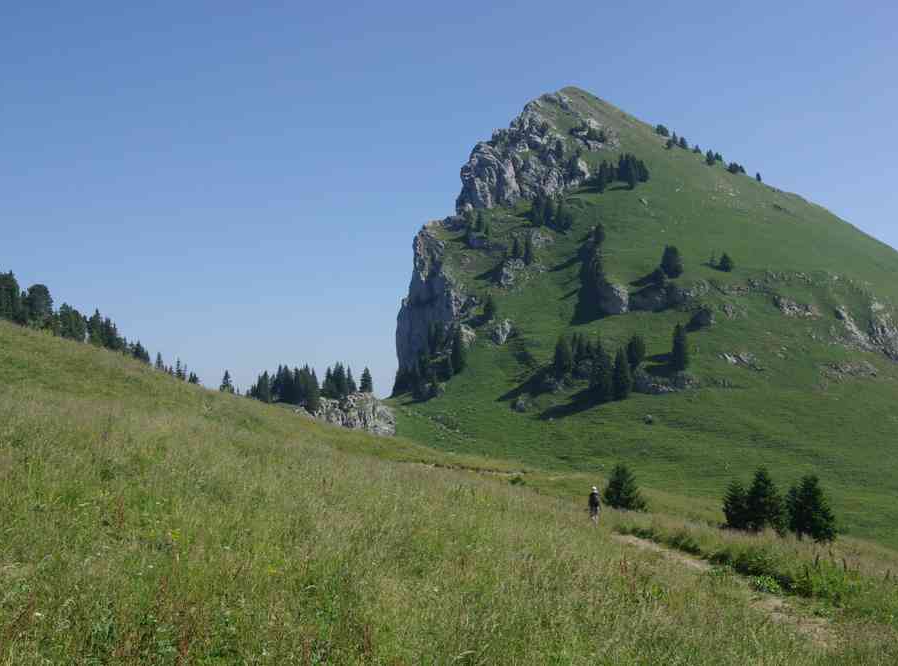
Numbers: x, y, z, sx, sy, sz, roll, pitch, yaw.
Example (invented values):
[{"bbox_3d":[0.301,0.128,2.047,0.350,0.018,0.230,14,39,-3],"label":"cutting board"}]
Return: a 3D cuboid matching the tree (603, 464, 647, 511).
[{"bbox_3d":[9.403,8.331,73.000,2.400,2.700,2.400,0,-2,0],"label":"tree"}]

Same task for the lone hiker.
[{"bbox_3d":[6.247,7.492,58.500,0.550,1.750,0.480,0,-2,-3],"label":"lone hiker"}]

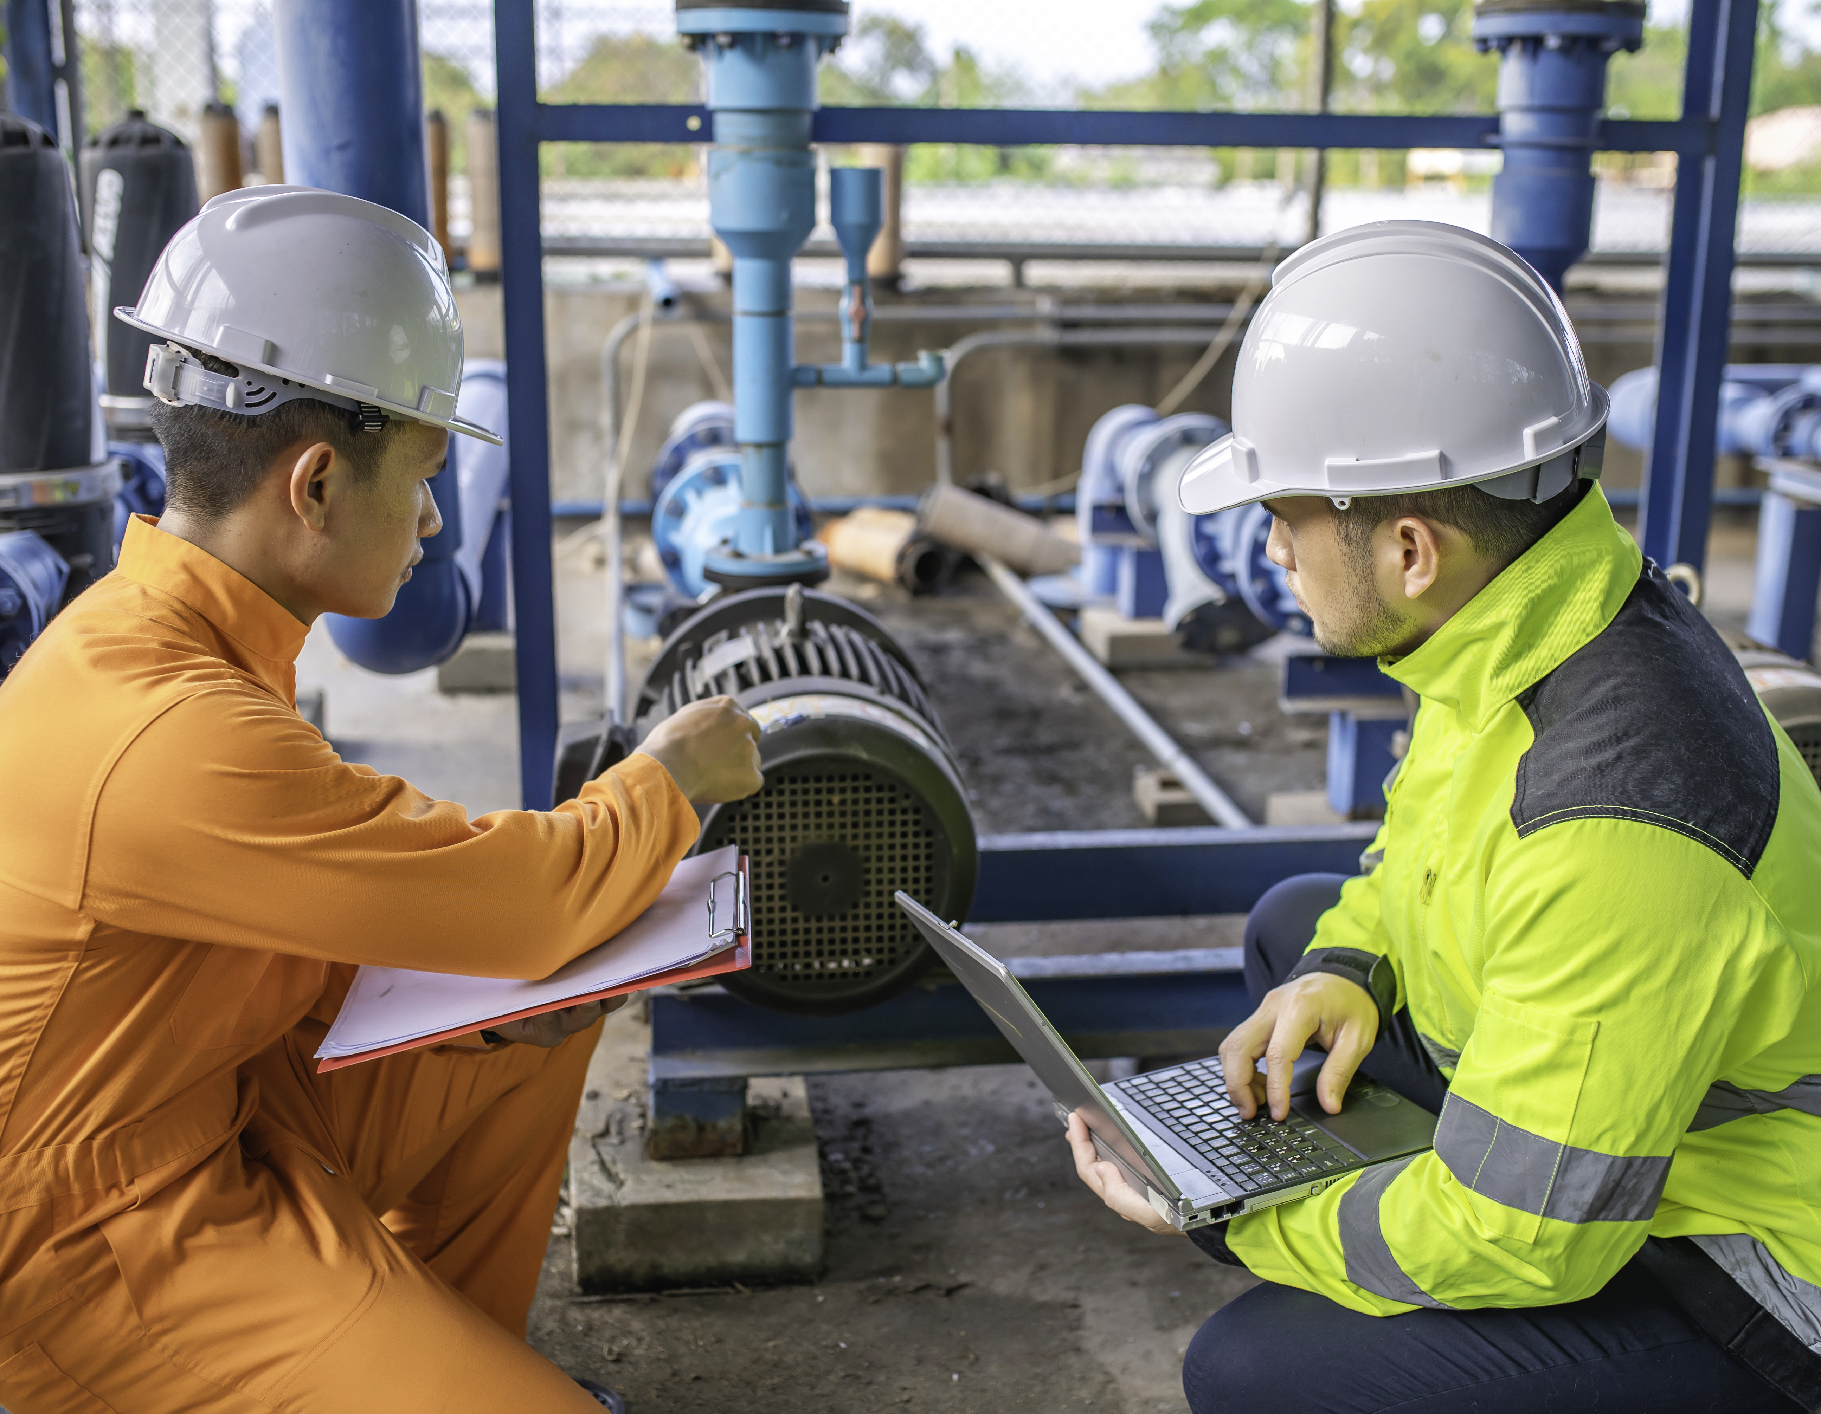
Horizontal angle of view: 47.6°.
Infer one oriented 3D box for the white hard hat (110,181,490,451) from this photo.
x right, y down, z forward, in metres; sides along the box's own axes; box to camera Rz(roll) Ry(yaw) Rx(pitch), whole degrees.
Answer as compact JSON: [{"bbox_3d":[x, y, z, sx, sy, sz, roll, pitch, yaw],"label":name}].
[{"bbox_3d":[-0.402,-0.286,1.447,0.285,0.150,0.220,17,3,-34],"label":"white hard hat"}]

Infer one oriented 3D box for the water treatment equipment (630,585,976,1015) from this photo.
[{"bbox_3d":[-0.120,0.088,2.251,0.350,0.370,0.560,-1,14,-8],"label":"water treatment equipment"}]

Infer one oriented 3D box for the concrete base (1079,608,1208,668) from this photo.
[{"bbox_3d":[0.586,-0.178,5.082,0.260,0.078,0.300,-1,14,-8],"label":"concrete base"}]

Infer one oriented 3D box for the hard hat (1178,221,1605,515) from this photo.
[{"bbox_3d":[0.307,-0.233,1.360,0.285,0.160,0.220,-9,0,34],"label":"hard hat"}]

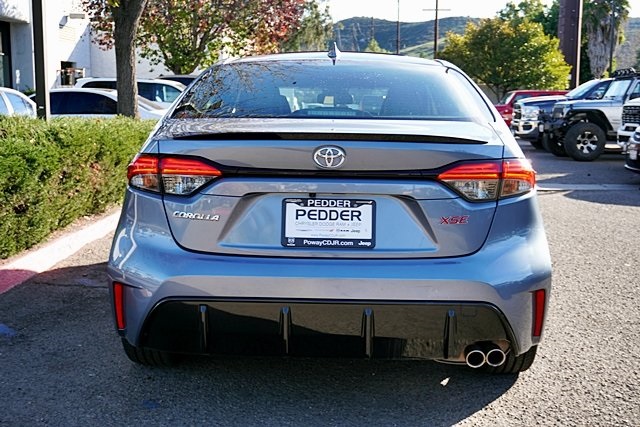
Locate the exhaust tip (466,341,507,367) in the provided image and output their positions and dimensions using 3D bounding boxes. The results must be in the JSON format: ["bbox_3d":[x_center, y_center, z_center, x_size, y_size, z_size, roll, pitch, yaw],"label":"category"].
[{"bbox_3d":[0.568,0.492,2.790,0.138,0.070,0.120,1,7,2],"label":"exhaust tip"}]

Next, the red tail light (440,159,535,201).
[{"bbox_3d":[0.588,-0.118,2.810,0.385,0.142,0.190,-1,7,-13],"label":"red tail light"}]

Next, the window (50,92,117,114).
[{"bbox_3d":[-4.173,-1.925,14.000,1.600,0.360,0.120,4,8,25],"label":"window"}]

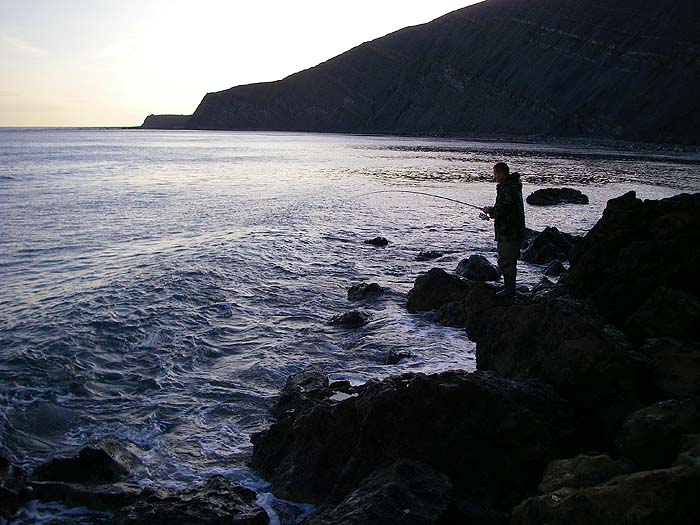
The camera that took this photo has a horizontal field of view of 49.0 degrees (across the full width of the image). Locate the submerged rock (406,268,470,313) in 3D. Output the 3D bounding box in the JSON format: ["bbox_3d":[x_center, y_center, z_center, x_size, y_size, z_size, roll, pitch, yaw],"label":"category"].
[{"bbox_3d":[1.507,0.422,13.055,1.082,0.651,0.920,1,10,7],"label":"submerged rock"}]

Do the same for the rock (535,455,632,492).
[{"bbox_3d":[1.435,1.320,4.720,0.570,0.270,0.470,3,10,18],"label":"rock"}]

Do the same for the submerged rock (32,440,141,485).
[{"bbox_3d":[-2.360,1.760,6.830,0.880,0.250,0.520,-4,11,-20],"label":"submerged rock"}]

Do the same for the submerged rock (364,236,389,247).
[{"bbox_3d":[0.686,-0.555,19.880,0.621,0.212,0.466,0,10,2],"label":"submerged rock"}]

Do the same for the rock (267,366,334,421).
[{"bbox_3d":[-0.532,1.353,8.235,0.686,0.484,0.583,-1,10,-4],"label":"rock"}]

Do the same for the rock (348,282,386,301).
[{"bbox_3d":[0.287,0.503,13.752,0.663,0.250,0.497,0,10,1],"label":"rock"}]

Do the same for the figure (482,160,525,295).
[{"bbox_3d":[2.038,-0.420,10.166,0.580,1.780,0.520,2,10,12],"label":"figure"}]

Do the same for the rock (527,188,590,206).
[{"bbox_3d":[8.291,-2.649,30.660,2.410,0.607,1.687,3,10,15],"label":"rock"}]

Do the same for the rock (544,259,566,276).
[{"bbox_3d":[4.274,0.089,15.942,0.451,0.307,0.406,3,10,15],"label":"rock"}]

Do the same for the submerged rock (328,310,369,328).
[{"bbox_3d":[-0.023,0.860,11.871,0.619,0.198,0.495,0,10,0],"label":"submerged rock"}]

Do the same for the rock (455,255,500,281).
[{"bbox_3d":[2.602,0.063,15.655,0.926,0.458,0.787,2,10,9],"label":"rock"}]

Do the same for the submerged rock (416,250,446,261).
[{"bbox_3d":[1.860,-0.162,17.743,0.644,0.179,0.451,1,10,6],"label":"submerged rock"}]

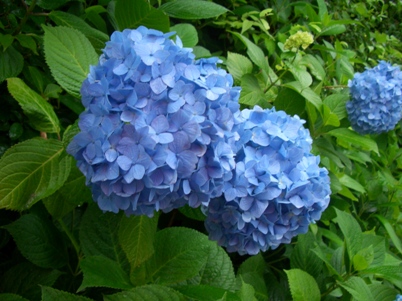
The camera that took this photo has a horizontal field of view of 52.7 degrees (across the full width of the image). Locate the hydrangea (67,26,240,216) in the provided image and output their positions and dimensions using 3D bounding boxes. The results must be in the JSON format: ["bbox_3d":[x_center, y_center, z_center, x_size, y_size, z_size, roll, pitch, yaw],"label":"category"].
[{"bbox_3d":[-0.054,-0.033,0.460,0.190,0.195,0.165,0,20,0],"label":"hydrangea"}]

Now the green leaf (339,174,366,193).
[{"bbox_3d":[0.282,0.062,0.760,0.054,0.035,0.043,0,60,0],"label":"green leaf"}]

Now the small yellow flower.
[{"bbox_3d":[0.226,-0.252,0.930,0.068,0.046,0.062,0,18,0],"label":"small yellow flower"}]

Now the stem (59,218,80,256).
[{"bbox_3d":[-0.181,0.119,0.560,0.014,0.066,0.014,-27,0,0],"label":"stem"}]

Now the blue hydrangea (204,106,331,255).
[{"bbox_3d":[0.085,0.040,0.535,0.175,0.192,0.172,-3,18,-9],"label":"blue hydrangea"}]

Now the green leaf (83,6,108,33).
[{"bbox_3d":[-0.170,-0.214,0.660,0.040,0.024,0.052,-6,61,-10],"label":"green leaf"}]

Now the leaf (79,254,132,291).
[{"bbox_3d":[-0.125,0.159,0.530,0.072,0.026,0.052,0,53,7],"label":"leaf"}]

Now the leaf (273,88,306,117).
[{"bbox_3d":[0.154,-0.079,0.700,0.062,0.066,0.035,3,-20,7],"label":"leaf"}]

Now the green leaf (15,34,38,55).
[{"bbox_3d":[-0.300,-0.183,0.700,0.043,0.030,0.044,-3,60,-8],"label":"green leaf"}]

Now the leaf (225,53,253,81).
[{"bbox_3d":[0.065,-0.139,0.680,0.045,0.022,0.052,0,60,-7],"label":"leaf"}]

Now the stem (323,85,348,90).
[{"bbox_3d":[0.308,-0.143,0.920,0.070,0.012,0.020,0,20,0],"label":"stem"}]

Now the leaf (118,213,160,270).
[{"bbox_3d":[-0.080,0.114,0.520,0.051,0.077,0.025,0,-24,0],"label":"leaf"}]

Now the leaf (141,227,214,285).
[{"bbox_3d":[-0.030,0.127,0.490,0.092,0.040,0.082,0,60,0],"label":"leaf"}]

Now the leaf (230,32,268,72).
[{"bbox_3d":[0.089,-0.181,0.750,0.074,0.086,0.040,9,-20,22],"label":"leaf"}]

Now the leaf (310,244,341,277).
[{"bbox_3d":[0.189,0.166,0.610,0.048,0.030,0.057,0,60,0],"label":"leaf"}]

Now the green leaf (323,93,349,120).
[{"bbox_3d":[0.296,-0.094,0.880,0.069,0.069,0.035,3,-23,8],"label":"green leaf"}]

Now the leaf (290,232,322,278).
[{"bbox_3d":[0.162,0.159,0.620,0.053,0.035,0.091,0,60,0],"label":"leaf"}]

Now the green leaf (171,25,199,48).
[{"bbox_3d":[-0.026,-0.168,0.600,0.045,0.018,0.043,0,60,-7],"label":"green leaf"}]

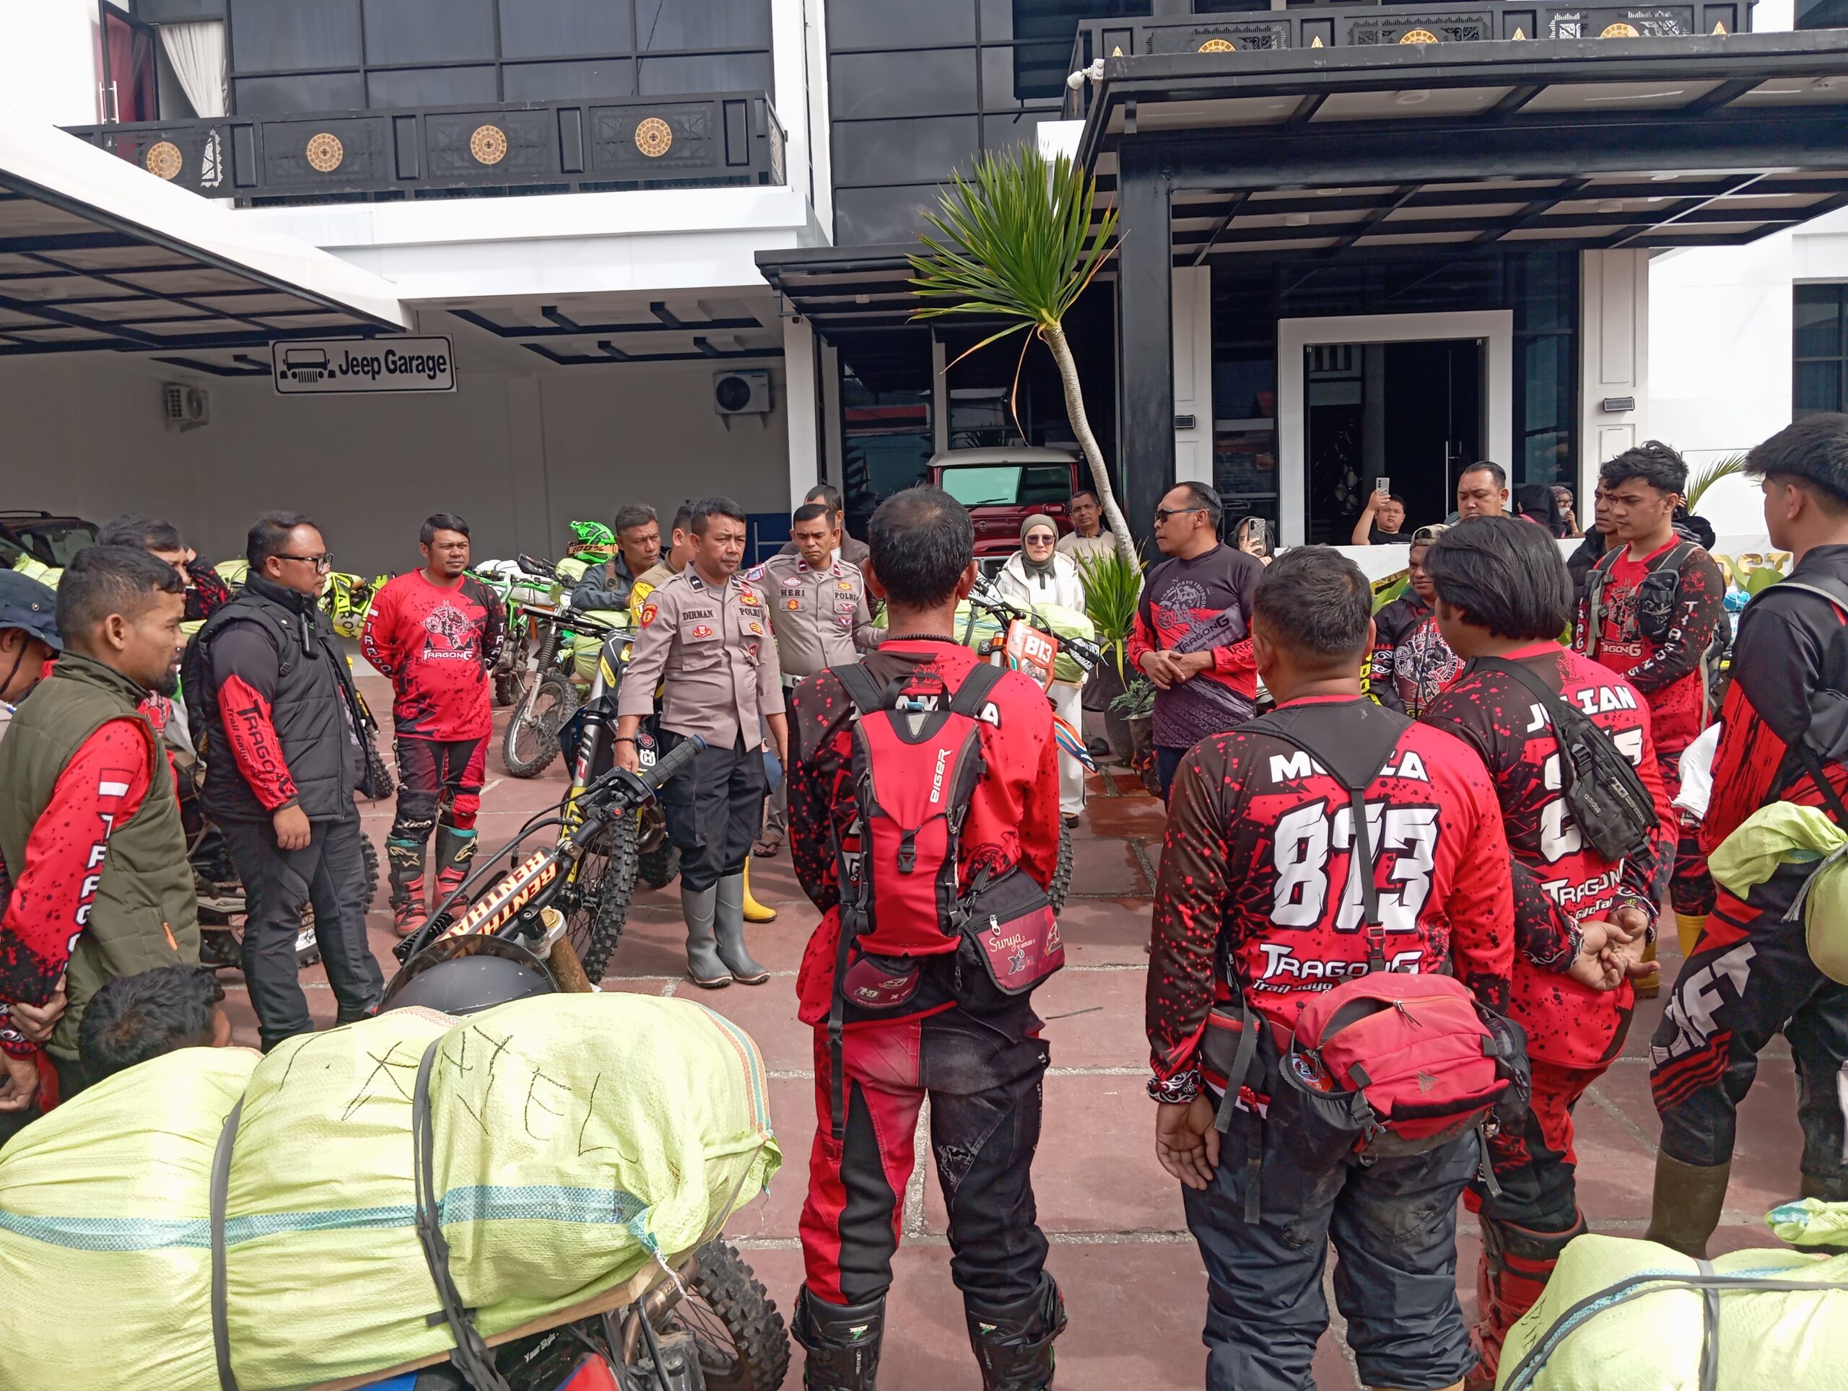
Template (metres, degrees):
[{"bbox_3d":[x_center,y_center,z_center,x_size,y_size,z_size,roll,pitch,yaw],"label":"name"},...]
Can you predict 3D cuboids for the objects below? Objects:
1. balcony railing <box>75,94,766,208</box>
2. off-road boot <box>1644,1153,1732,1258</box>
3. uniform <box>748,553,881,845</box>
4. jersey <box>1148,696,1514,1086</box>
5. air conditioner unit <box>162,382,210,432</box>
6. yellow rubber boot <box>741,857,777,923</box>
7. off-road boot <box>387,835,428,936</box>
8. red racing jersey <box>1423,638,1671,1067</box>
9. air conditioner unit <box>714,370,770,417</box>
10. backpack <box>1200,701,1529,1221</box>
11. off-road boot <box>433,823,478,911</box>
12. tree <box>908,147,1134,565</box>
[{"bbox_3d":[-4.914,-5.247,15.052,6.946,0.920,1.420,-2,5,2],"label":"balcony railing"},{"bbox_3d":[1.481,1.069,3.014,0.290,0.310,0.125,-1,5,11],"label":"off-road boot"},{"bbox_3d":[-0.528,0.018,7.250,0.580,1.380,0.340,-2,6,-4],"label":"uniform"},{"bbox_3d":[0.632,0.316,2.330,0.570,0.640,0.290,-1,6,5],"label":"jersey"},{"bbox_3d":[-9.594,-3.784,19.471,0.290,0.550,0.740,-2,5,2],"label":"air conditioner unit"},{"bbox_3d":[-0.711,0.745,6.131,0.290,0.360,0.115,1,6,32],"label":"yellow rubber boot"},{"bbox_3d":[-2.106,0.785,6.100,0.150,0.400,0.310,-4,6,-22],"label":"off-road boot"},{"bbox_3d":[1.025,0.268,2.470,0.480,0.690,0.340,-5,7,-30],"label":"red racing jersey"},{"bbox_3d":[-2.260,-3.758,18.600,0.680,0.530,0.260,-2,6,2],"label":"air conditioner unit"},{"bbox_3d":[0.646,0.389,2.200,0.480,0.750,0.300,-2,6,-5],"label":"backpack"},{"bbox_3d":[-1.973,0.762,6.263,0.150,0.390,0.300,-3,5,-9],"label":"off-road boot"},{"bbox_3d":[0.612,-1.746,9.161,1.406,3.123,1.350,-2,5,2],"label":"tree"}]

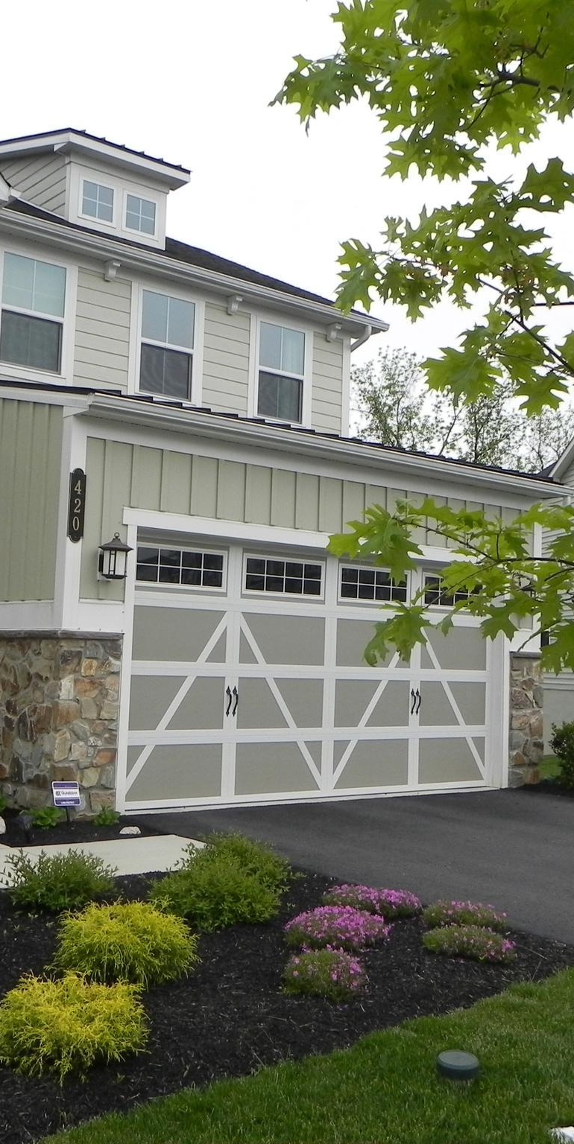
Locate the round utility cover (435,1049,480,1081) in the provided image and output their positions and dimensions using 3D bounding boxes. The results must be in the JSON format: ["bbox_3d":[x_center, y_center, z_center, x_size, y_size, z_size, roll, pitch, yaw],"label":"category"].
[{"bbox_3d":[0.614,1.773,4.120,0.155,0.065,0.155,1,-5,9],"label":"round utility cover"}]

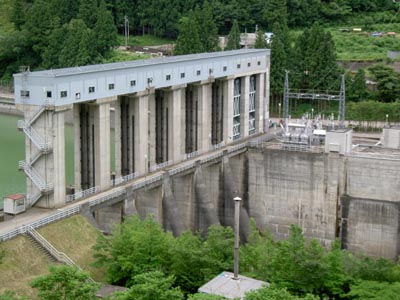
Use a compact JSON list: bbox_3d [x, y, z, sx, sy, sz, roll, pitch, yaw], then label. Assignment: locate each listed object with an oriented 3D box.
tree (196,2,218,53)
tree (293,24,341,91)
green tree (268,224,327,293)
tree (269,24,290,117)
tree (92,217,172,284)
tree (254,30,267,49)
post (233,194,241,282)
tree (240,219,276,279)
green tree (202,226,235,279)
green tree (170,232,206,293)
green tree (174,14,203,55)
[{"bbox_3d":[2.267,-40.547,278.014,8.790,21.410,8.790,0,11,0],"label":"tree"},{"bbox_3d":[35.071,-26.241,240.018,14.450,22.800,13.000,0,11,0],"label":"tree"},{"bbox_3d":[11.257,12.986,93.007,7.000,8.890,6.300,0,11,0],"label":"green tree"},{"bbox_3d":[23.734,-23.882,238.028,6.570,28.020,6.570,0,11,0],"label":"tree"},{"bbox_3d":[-8.805,13.283,104.008,10.440,10.060,9.390,0,11,0],"label":"tree"},{"bbox_3d":[20.488,-35.712,270.003,4.060,9.410,4.060,0,11,0],"label":"tree"},{"bbox_3d":[3.964,9.590,86.008,0.750,9.190,0.750,0,11,0],"label":"post"},{"bbox_3d":[7.068,12.509,98.006,4.180,8.450,4.180,0,11,0],"label":"tree"},{"bbox_3d":[2.297,13.003,99.005,3.970,7.770,3.970,0,11,0],"label":"green tree"},{"bbox_3d":[-1.643,13.841,97.006,4.380,8.390,4.380,0,11,0],"label":"green tree"},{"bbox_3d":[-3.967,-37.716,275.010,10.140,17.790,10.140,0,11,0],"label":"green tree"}]

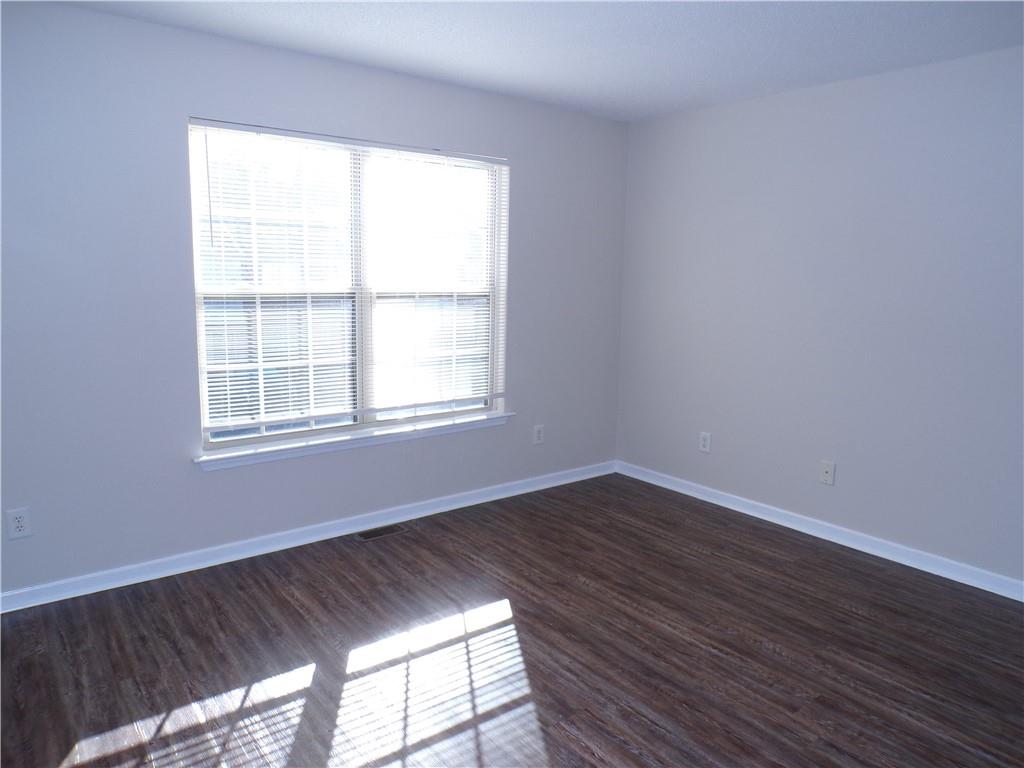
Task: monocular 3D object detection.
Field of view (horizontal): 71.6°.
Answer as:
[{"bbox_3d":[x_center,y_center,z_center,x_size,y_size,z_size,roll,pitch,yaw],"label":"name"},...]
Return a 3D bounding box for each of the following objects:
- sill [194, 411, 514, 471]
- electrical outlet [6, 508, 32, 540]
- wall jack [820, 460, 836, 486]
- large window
[{"bbox_3d":[-0.757,0.291,3.935,1.920,0.076,0.115,-6,12,-38],"label":"sill"},{"bbox_3d":[-2.029,0.577,2.925,0.074,0.119,0.010,-6,12,-38],"label":"electrical outlet"},{"bbox_3d":[1.733,0.494,3.897,0.010,0.119,0.074,-6,12,-38],"label":"wall jack"},{"bbox_3d":[-0.760,-0.500,3.815,1.790,1.500,0.100,-6,12,-38],"label":"large window"}]

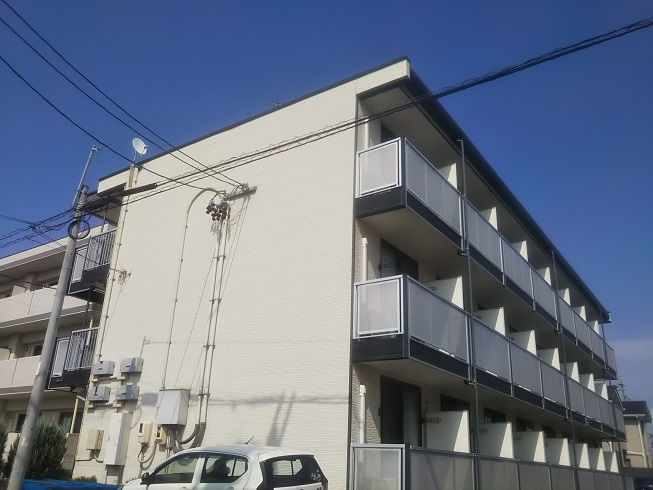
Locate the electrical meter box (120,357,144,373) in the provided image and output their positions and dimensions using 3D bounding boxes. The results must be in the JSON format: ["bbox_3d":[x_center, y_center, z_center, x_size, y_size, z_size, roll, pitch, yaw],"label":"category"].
[{"bbox_3d":[-4.531,2.825,13.214,0.590,0.315,0.175,-13,-26,33],"label":"electrical meter box"}]

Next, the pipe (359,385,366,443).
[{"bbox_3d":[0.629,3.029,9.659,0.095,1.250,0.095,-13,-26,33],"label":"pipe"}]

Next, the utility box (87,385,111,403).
[{"bbox_3d":[-5.451,3.590,13.585,0.620,0.310,0.160,-13,-26,33],"label":"utility box"}]

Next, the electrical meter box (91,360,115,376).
[{"bbox_3d":[-5.436,3.026,13.816,0.620,0.310,0.165,-13,-26,33],"label":"electrical meter box"}]

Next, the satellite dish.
[{"bbox_3d":[-5.317,-2.835,16.218,0.300,0.490,0.460,-10,-25,28],"label":"satellite dish"}]

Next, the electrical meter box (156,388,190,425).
[{"bbox_3d":[-3.227,3.422,11.924,0.690,0.710,0.240,-13,-26,33],"label":"electrical meter box"}]

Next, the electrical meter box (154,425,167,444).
[{"bbox_3d":[-3.481,3.988,11.922,0.190,0.380,0.160,-13,-26,33],"label":"electrical meter box"}]

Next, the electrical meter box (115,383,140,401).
[{"bbox_3d":[-4.553,3.397,12.988,0.610,0.325,0.165,-13,-26,33],"label":"electrical meter box"}]

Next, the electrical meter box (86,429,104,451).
[{"bbox_3d":[-5.346,4.524,13.105,0.330,0.420,0.150,-13,-26,33],"label":"electrical meter box"}]

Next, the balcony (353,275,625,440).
[{"bbox_3d":[6.926,4.736,17.765,1.100,1.450,21.030,-13,-26,33],"label":"balcony"}]

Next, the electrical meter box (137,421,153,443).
[{"bbox_3d":[-3.908,4.055,12.202,0.200,0.410,0.180,-13,-26,33],"label":"electrical meter box"}]

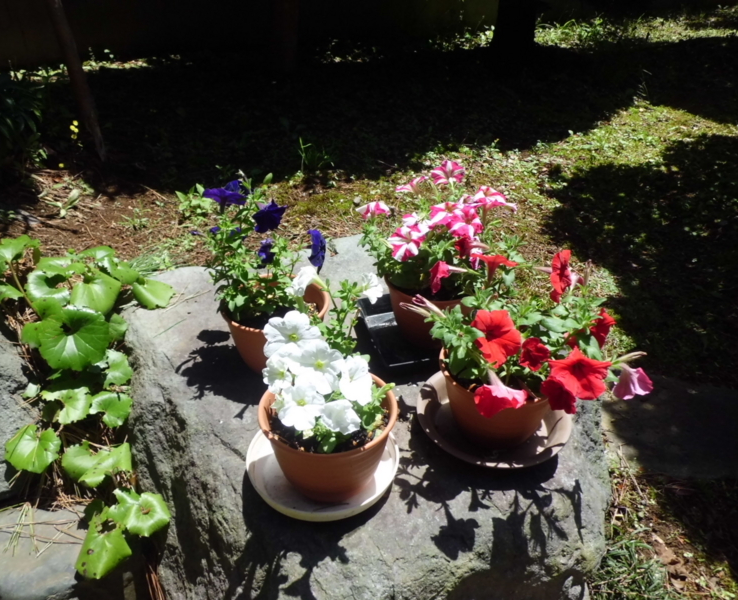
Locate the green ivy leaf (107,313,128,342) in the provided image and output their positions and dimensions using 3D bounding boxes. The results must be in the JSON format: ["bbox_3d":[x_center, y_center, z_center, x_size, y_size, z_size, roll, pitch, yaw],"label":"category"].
[{"bbox_3d":[-0.447,0.049,1.060,0.042,0.022,0.050,-17,61,-25],"label":"green ivy leaf"}]

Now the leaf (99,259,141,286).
[{"bbox_3d":[-0.473,-0.052,1.140,0.072,0.030,0.068,0,48,0],"label":"leaf"}]

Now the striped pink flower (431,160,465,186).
[{"bbox_3d":[0.136,-0.217,1.030,0.056,0.035,0.053,2,49,2],"label":"striped pink flower"}]

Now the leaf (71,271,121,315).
[{"bbox_3d":[-0.486,-0.010,1.067,0.093,0.028,0.085,0,61,0],"label":"leaf"}]

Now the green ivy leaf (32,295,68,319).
[{"bbox_3d":[-0.558,0.015,1.050,0.062,0.027,0.052,0,47,0],"label":"green ivy leaf"}]

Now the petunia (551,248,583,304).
[{"bbox_3d":[0.265,-0.033,0.815,0.034,0.069,0.060,15,35,27],"label":"petunia"}]

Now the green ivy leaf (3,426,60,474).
[{"bbox_3d":[-0.501,0.223,0.900,0.075,0.020,0.075,10,54,-14],"label":"green ivy leaf"}]

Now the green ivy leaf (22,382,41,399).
[{"bbox_3d":[-0.561,0.151,1.000,0.030,0.011,0.026,29,54,-2],"label":"green ivy leaf"}]

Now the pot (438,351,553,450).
[{"bbox_3d":[0.172,0.126,0.798,0.160,0.105,0.160,0,31,0],"label":"pot"}]

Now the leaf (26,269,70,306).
[{"bbox_3d":[-0.581,-0.021,1.088,0.085,0.030,0.085,0,46,0],"label":"leaf"}]

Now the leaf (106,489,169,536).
[{"bbox_3d":[-0.344,0.318,0.900,0.092,0.030,0.085,1,31,0],"label":"leaf"}]

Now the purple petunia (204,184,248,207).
[{"bbox_3d":[-0.221,-0.161,0.925,0.066,0.031,0.056,0,-14,0],"label":"purple petunia"}]

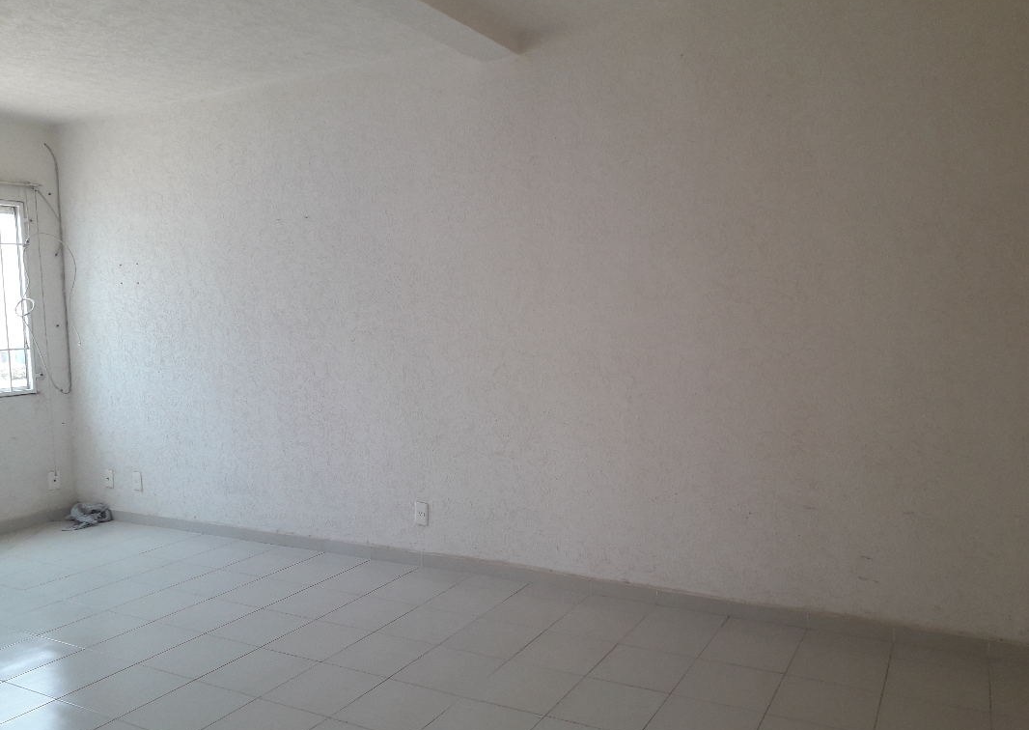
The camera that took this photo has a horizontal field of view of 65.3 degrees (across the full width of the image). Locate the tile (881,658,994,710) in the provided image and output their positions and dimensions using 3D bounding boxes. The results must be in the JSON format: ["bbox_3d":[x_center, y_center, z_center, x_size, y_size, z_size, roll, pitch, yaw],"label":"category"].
[{"bbox_3d":[1.400,1.055,2.660,0.302,0.009,0.302,1,4,28],"label":"tile"}]

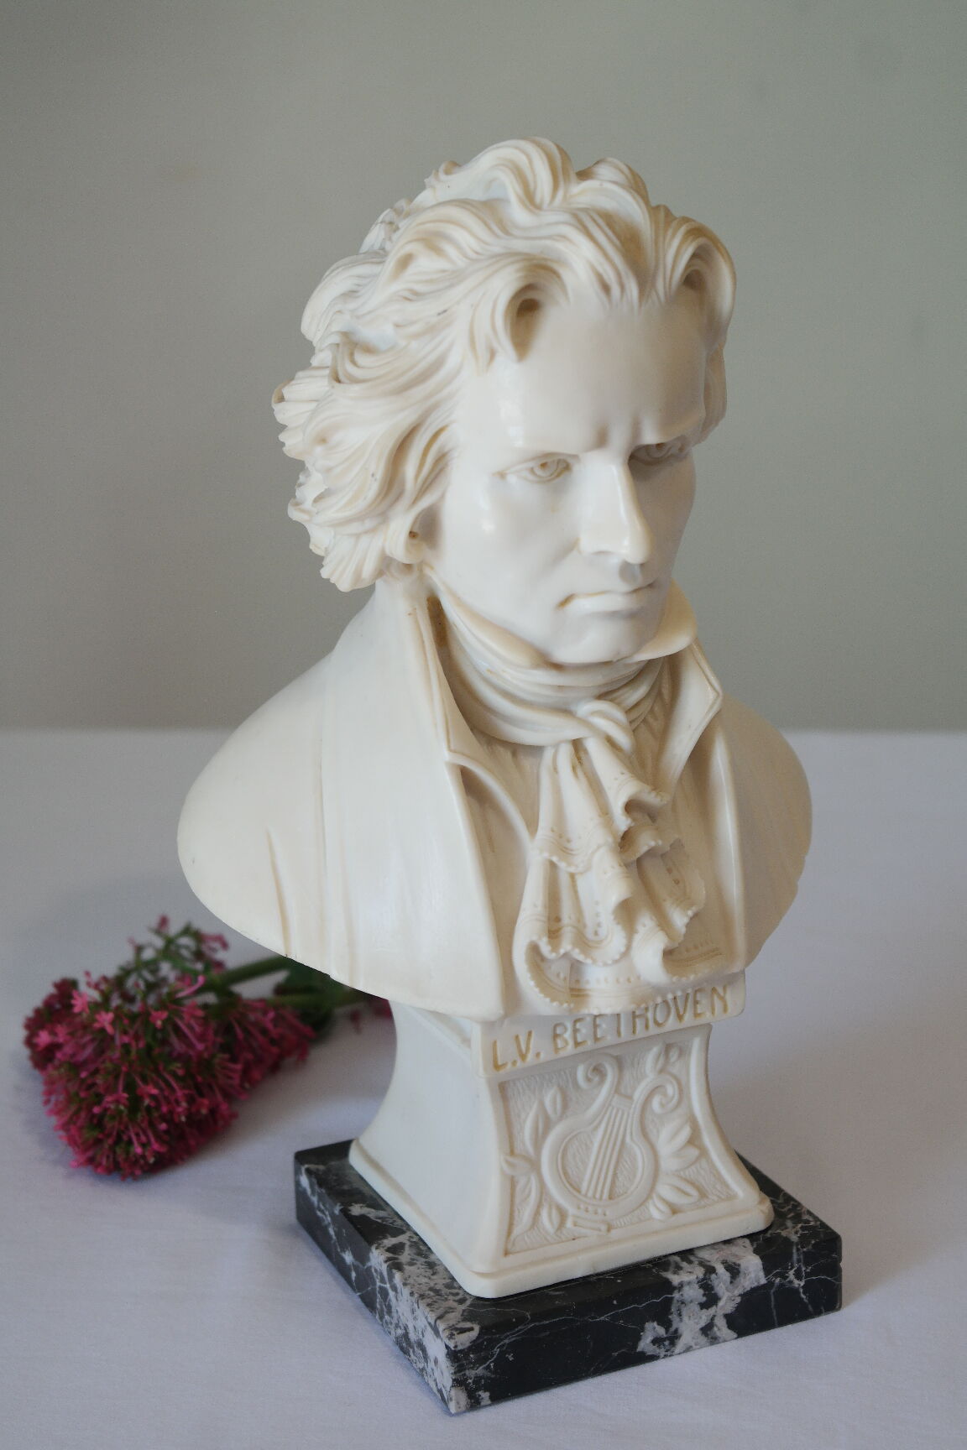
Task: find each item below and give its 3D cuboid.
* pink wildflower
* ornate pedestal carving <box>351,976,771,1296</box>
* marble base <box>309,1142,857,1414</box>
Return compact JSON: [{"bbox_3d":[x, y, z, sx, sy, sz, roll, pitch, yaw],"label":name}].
[{"bbox_3d":[-0.089,0.095,0.800,0.071,0.048,0.083,6,21,23],"label":"pink wildflower"},{"bbox_3d":[0.018,0.089,0.714,0.086,0.070,0.086,-10,21,-22],"label":"ornate pedestal carving"},{"bbox_3d":[0.020,0.132,0.727,0.107,0.020,0.107,-10,21,-22],"label":"marble base"}]

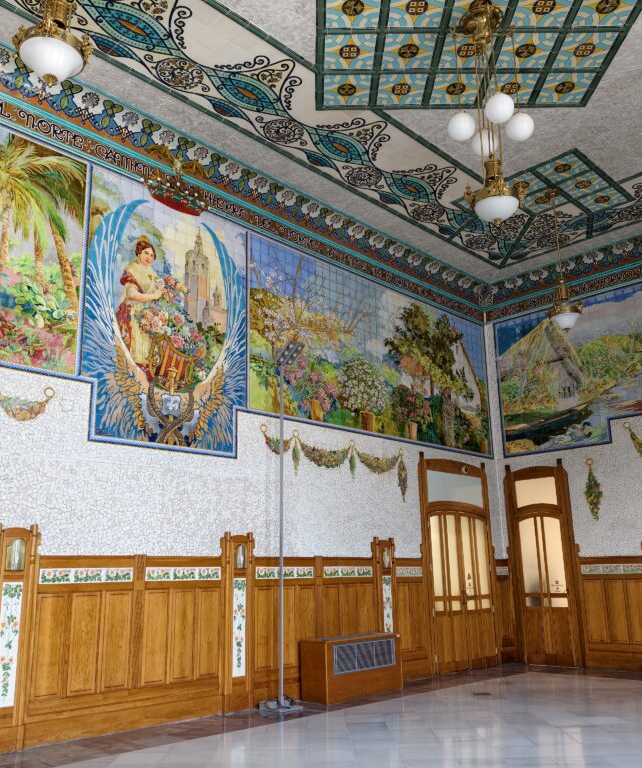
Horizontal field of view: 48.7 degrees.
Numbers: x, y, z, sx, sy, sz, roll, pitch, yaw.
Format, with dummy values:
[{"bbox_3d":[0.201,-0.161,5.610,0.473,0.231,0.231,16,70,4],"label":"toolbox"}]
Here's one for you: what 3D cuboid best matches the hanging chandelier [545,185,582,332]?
[{"bbox_3d":[3.343,-1.746,9.906,0.459,2.134,0.459,14,-21,-43],"label":"hanging chandelier"}]

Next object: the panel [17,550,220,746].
[{"bbox_3d":[-1.923,2.666,7.375,2.235,1.709,0.090,14,-21,-43],"label":"panel"}]

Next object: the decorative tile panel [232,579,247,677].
[{"bbox_3d":[-0.940,2.815,8.228,0.040,1.077,0.186,-15,-21,42],"label":"decorative tile panel"}]

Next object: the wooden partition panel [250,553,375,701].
[{"bbox_3d":[-0.047,3.109,9.148,0.080,1.686,2.190,-15,-21,42],"label":"wooden partition panel"}]

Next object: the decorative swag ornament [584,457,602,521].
[{"bbox_3d":[4.479,1.728,11.684,0.060,1.021,0.289,14,-21,-43],"label":"decorative swag ornament"}]

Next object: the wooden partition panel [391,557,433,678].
[{"bbox_3d":[1.342,3.453,10.518,0.080,1.681,0.708,-15,-21,42],"label":"wooden partition panel"}]

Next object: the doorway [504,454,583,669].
[{"bbox_3d":[3.784,3.015,12.140,0.160,3.360,1.243,14,-21,-43],"label":"doorway"}]

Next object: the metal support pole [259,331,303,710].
[{"bbox_3d":[-0.471,1.590,8.796,0.488,4.470,0.444,-1,-15,0],"label":"metal support pole"}]

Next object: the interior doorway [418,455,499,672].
[{"bbox_3d":[2.236,2.882,11.598,0.160,3.311,1.976,-15,-21,42],"label":"interior doorway"}]

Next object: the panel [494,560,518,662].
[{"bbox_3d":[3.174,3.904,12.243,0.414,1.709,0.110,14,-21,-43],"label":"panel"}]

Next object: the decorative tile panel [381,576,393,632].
[{"bbox_3d":[0.973,3.312,10.172,0.192,1.073,0.030,14,-21,-43],"label":"decorative tile panel"}]

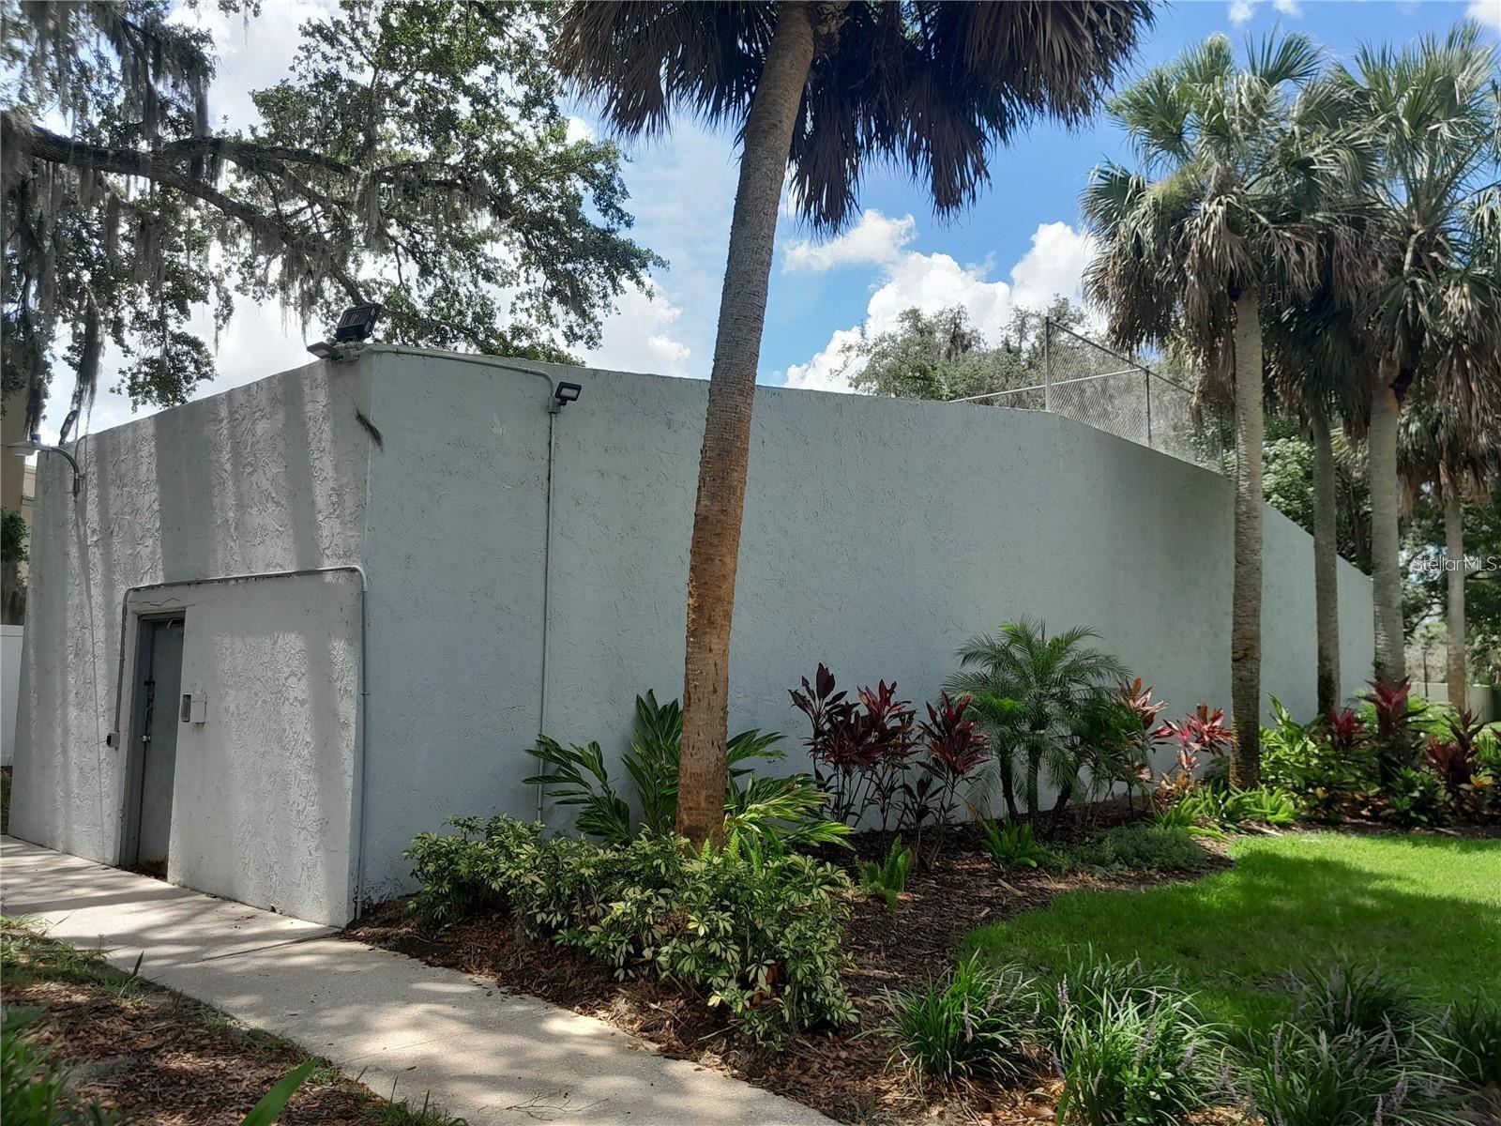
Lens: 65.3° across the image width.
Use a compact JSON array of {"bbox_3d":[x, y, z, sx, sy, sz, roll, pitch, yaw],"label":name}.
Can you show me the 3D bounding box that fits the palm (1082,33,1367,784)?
[{"bbox_3d":[7.422,-2.519,18.274,4.356,12.020,4.138,0,-6,0],"label":"palm"}]

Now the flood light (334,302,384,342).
[{"bbox_3d":[-2.823,-1.731,8.452,0.280,0.240,0.120,-3,-32,31],"label":"flood light"}]

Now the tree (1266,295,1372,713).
[{"bbox_3d":[11.359,-0.857,23.312,2.550,9.760,2.550,0,-6,0],"label":"tree"}]

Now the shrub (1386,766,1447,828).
[{"bbox_3d":[7.996,2.766,14.068,0.733,0.670,0.733,0,-6,0],"label":"shrub"}]

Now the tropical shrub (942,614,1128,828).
[{"bbox_3d":[3.411,1.858,13.927,2.064,2.395,1.858,0,-6,0],"label":"tropical shrub"}]

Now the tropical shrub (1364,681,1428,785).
[{"bbox_3d":[8.880,2.446,16.163,0.890,1.735,0.935,0,-6,0],"label":"tropical shrub"}]

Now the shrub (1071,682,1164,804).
[{"bbox_3d":[4.735,2.344,15.080,1.208,1.675,1.087,0,-6,0],"label":"shrub"}]

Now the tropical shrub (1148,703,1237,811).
[{"bbox_3d":[5.750,2.516,15.247,1.115,1.375,1.059,0,-6,0],"label":"tropical shrub"}]

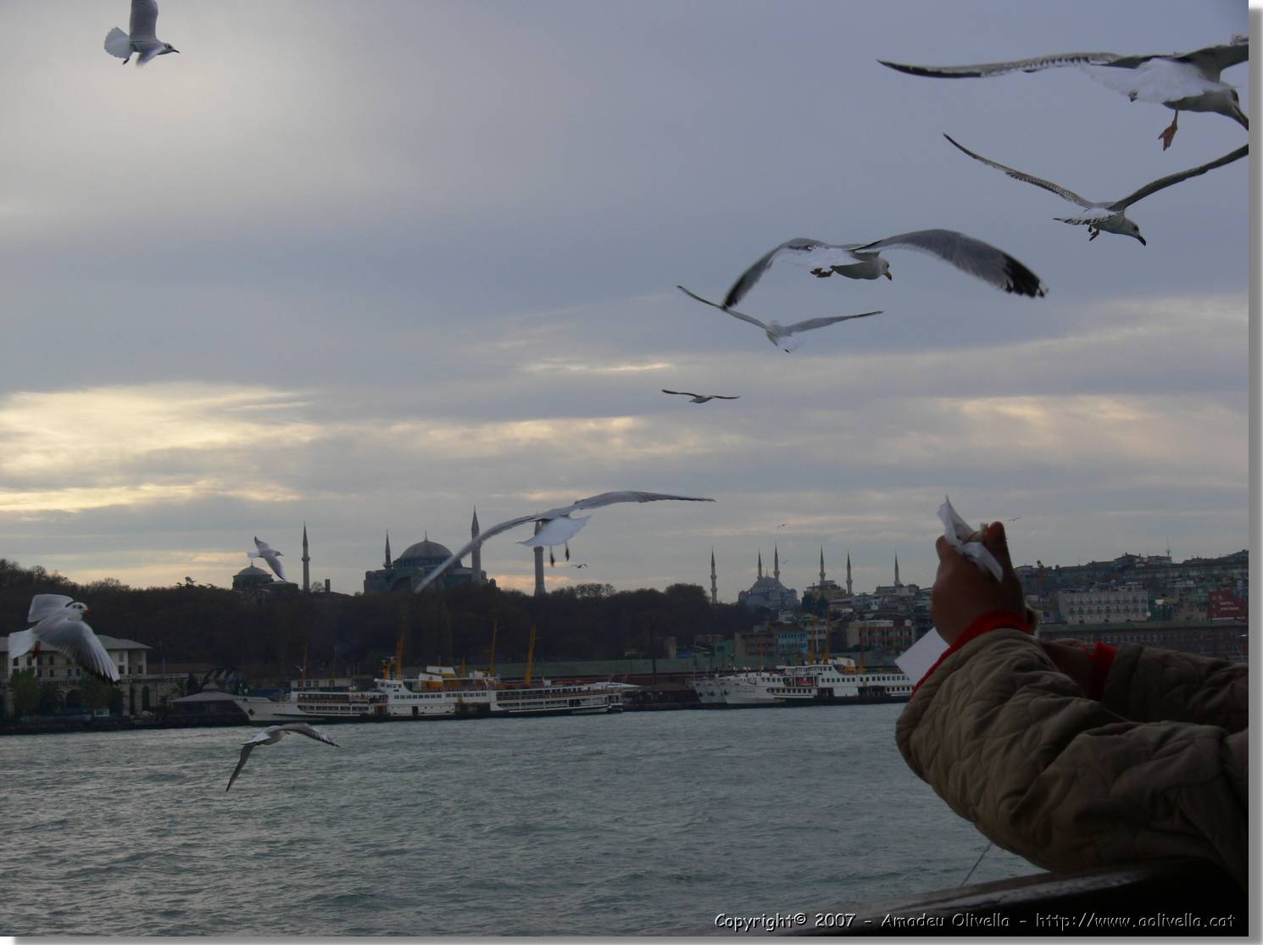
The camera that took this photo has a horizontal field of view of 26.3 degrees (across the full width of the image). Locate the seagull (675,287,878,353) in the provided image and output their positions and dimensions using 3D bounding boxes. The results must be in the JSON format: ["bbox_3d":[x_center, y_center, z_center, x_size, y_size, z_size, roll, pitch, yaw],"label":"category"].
[{"bbox_3d":[0.847,-0.884,15.500,1.250,0.360,0.550,5,2,-18],"label":"seagull"}]

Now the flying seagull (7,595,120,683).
[{"bbox_3d":[-2.207,0.647,10.500,0.400,0.250,0.850,-23,31,-14],"label":"flying seagull"}]

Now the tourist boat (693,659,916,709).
[{"bbox_3d":[39.456,39.273,500.000,58.000,10.000,12.000,-1,-4,-12],"label":"tourist boat"}]

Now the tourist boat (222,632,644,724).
[{"bbox_3d":[-35.480,36.820,480.000,70.000,14.500,13.000,-1,-4,-12],"label":"tourist boat"}]

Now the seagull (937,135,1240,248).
[{"bbox_3d":[1.543,-0.912,8.700,1.250,0.360,0.580,-5,-5,38],"label":"seagull"}]

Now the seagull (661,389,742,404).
[{"bbox_3d":[0.936,-1.014,36.000,1.250,0.200,0.550,2,-5,-38],"label":"seagull"}]

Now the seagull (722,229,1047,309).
[{"bbox_3d":[0.805,-0.655,8.600,1.180,0.280,0.580,-5,-5,40],"label":"seagull"}]

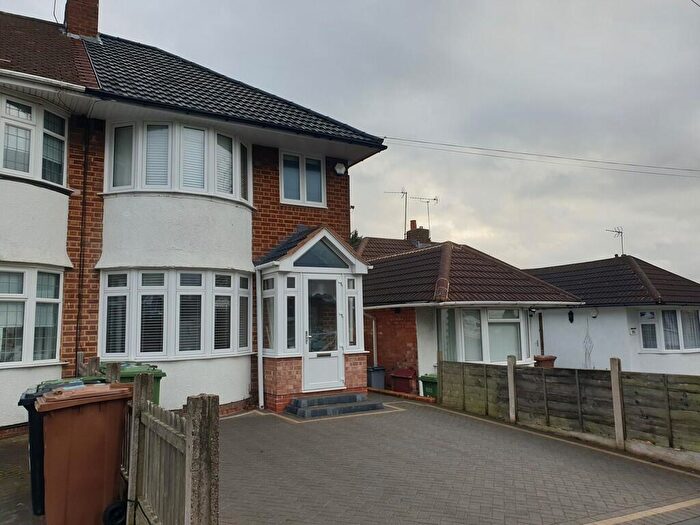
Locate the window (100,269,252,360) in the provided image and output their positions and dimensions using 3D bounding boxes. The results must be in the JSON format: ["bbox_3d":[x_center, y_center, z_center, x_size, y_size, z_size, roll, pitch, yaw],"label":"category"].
[{"bbox_3d":[-2.779,0.881,8.905,2.578,1.461,0.631,3,-8,-31],"label":"window"}]

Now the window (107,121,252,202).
[{"bbox_3d":[-2.816,-1.709,9.191,2.571,1.200,0.706,3,-8,-31],"label":"window"}]

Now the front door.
[{"bbox_3d":[-0.481,1.300,9.924,0.901,2.174,0.100,3,-8,-31],"label":"front door"}]

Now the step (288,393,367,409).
[{"bbox_3d":[-0.343,2.502,9.597,1.272,0.125,0.340,3,-8,-31],"label":"step"}]

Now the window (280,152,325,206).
[{"bbox_3d":[-0.939,-1.689,10.734,1.050,1.101,0.120,3,-8,-31],"label":"window"}]

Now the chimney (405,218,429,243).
[{"bbox_3d":[3.032,-1.292,23.303,0.720,1.162,0.620,3,-8,-31],"label":"chimney"}]

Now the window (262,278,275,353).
[{"bbox_3d":[-1.436,0.957,9.739,0.090,1.424,0.438,3,-8,-31],"label":"window"}]

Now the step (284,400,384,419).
[{"bbox_3d":[-0.230,2.608,9.448,1.563,0.125,0.665,3,-8,-31],"label":"step"}]

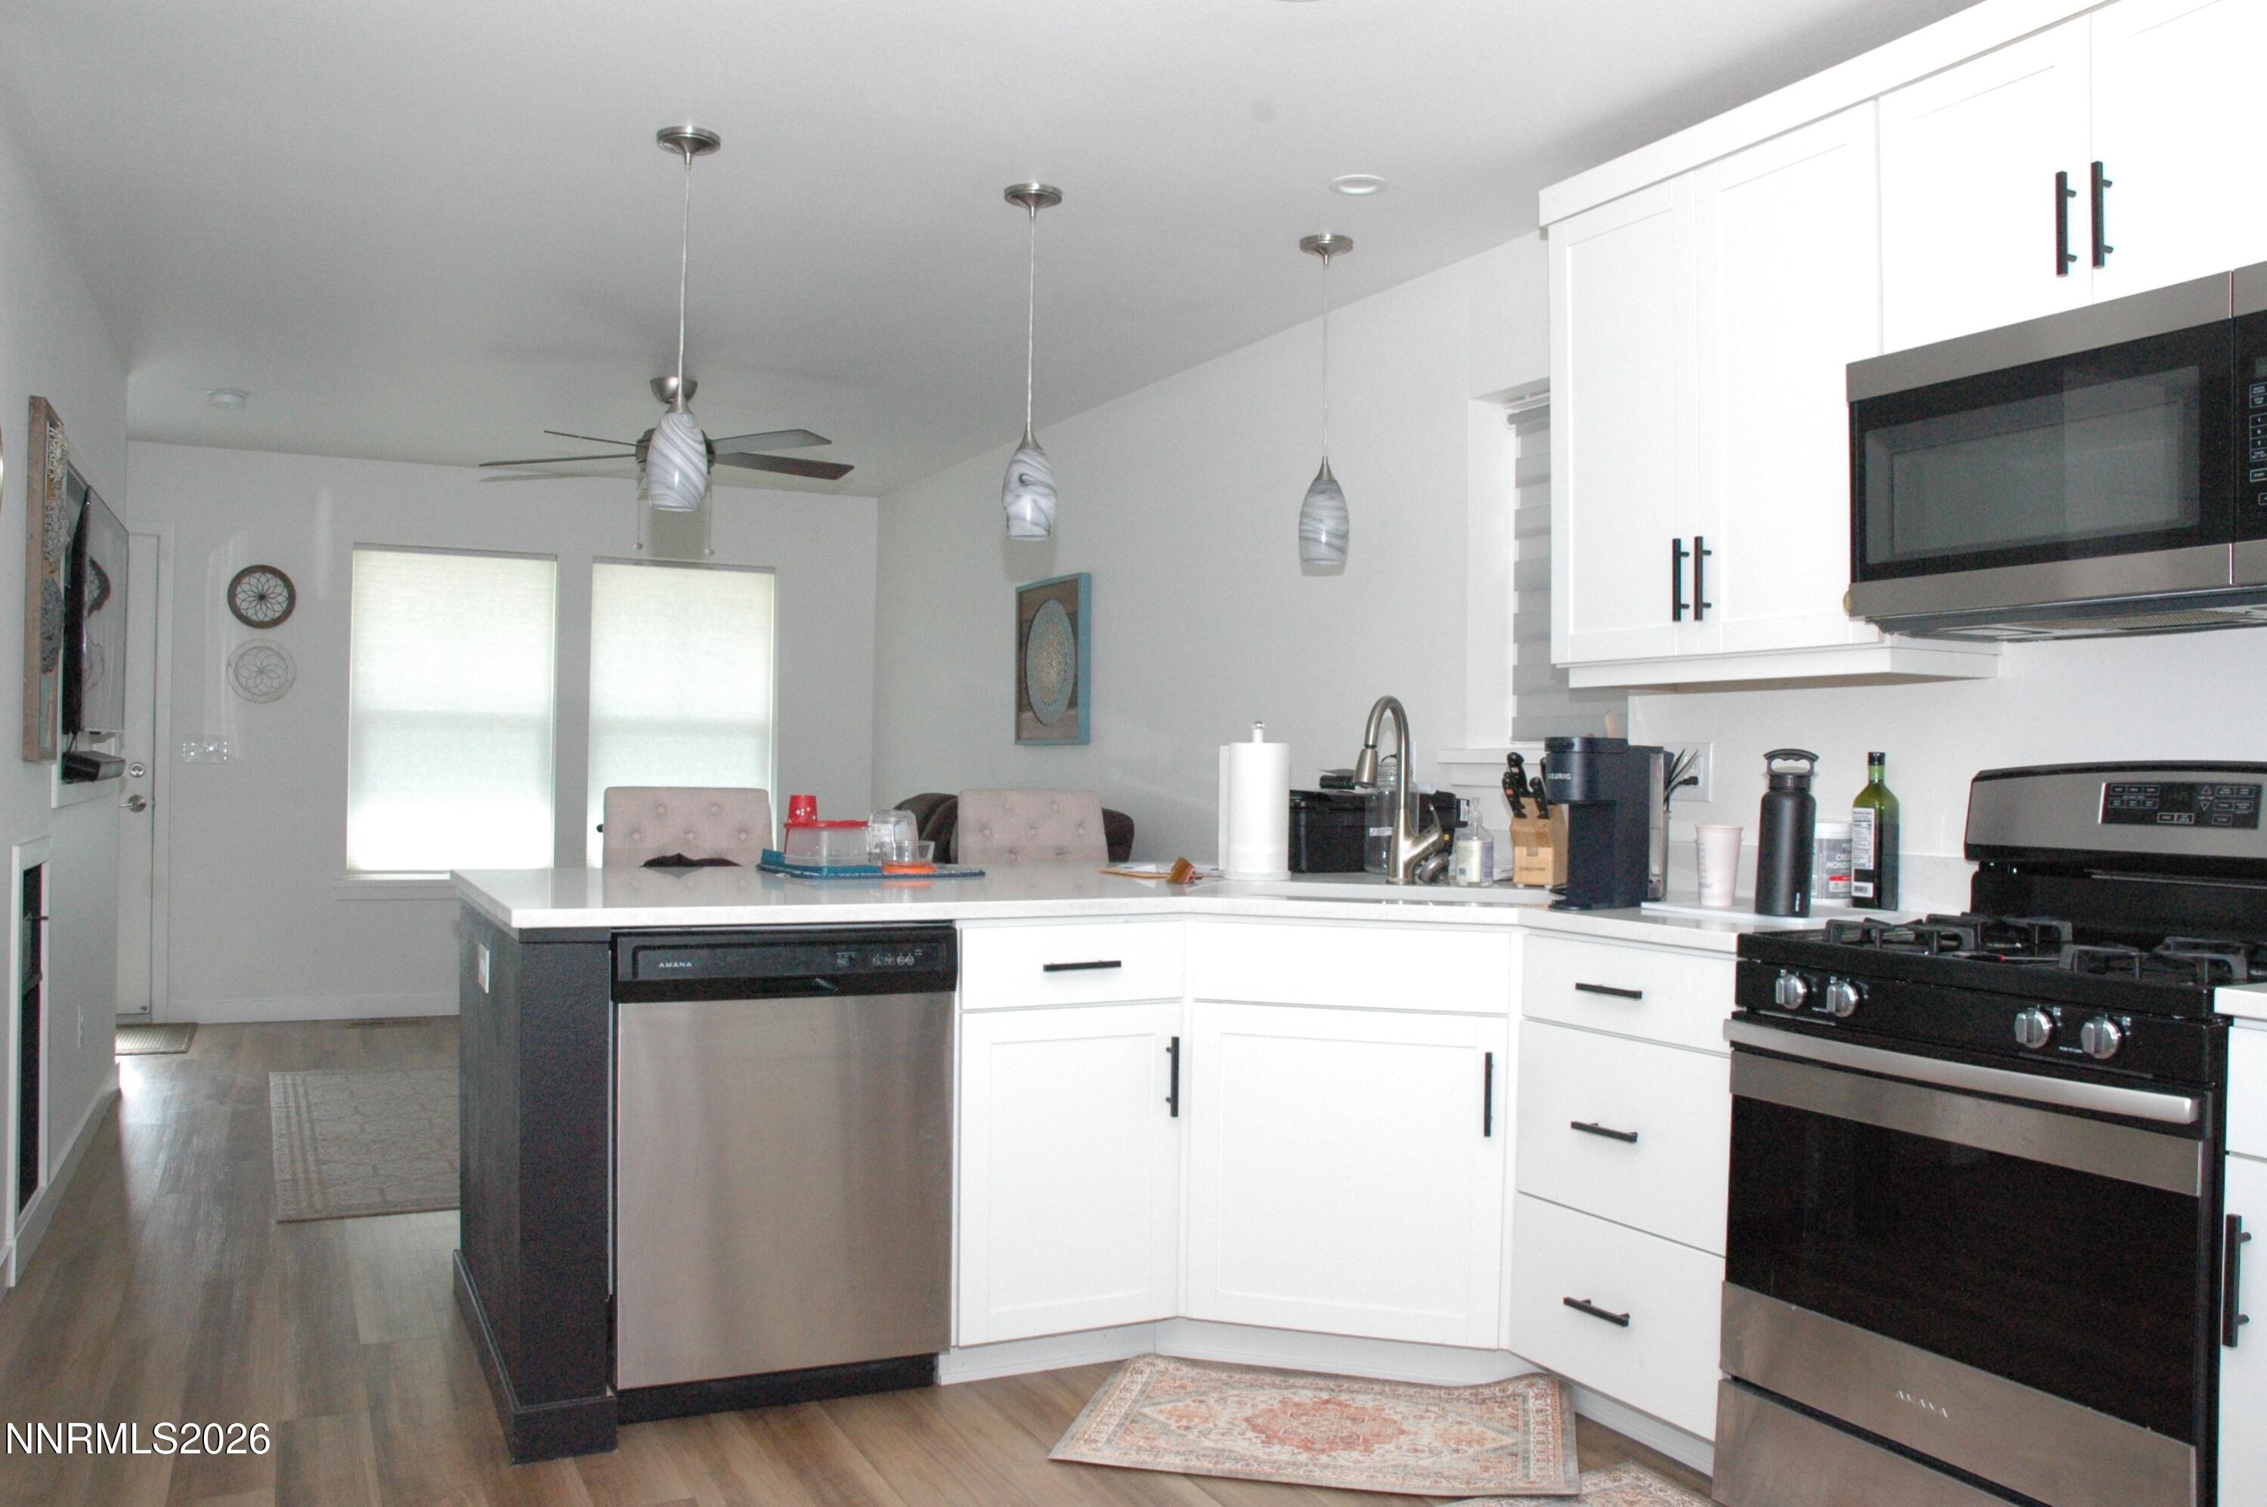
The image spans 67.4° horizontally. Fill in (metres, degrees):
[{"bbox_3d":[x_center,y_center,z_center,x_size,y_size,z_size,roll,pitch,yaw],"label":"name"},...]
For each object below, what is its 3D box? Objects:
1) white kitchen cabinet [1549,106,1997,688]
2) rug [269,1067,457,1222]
[{"bbox_3d":[1.203,-0.618,3.272,0.325,0.970,0.810,1,0,-27],"label":"white kitchen cabinet"},{"bbox_3d":[-1.977,1.176,5.497,1.500,0.012,2.240,1,-1,-27],"label":"rug"}]

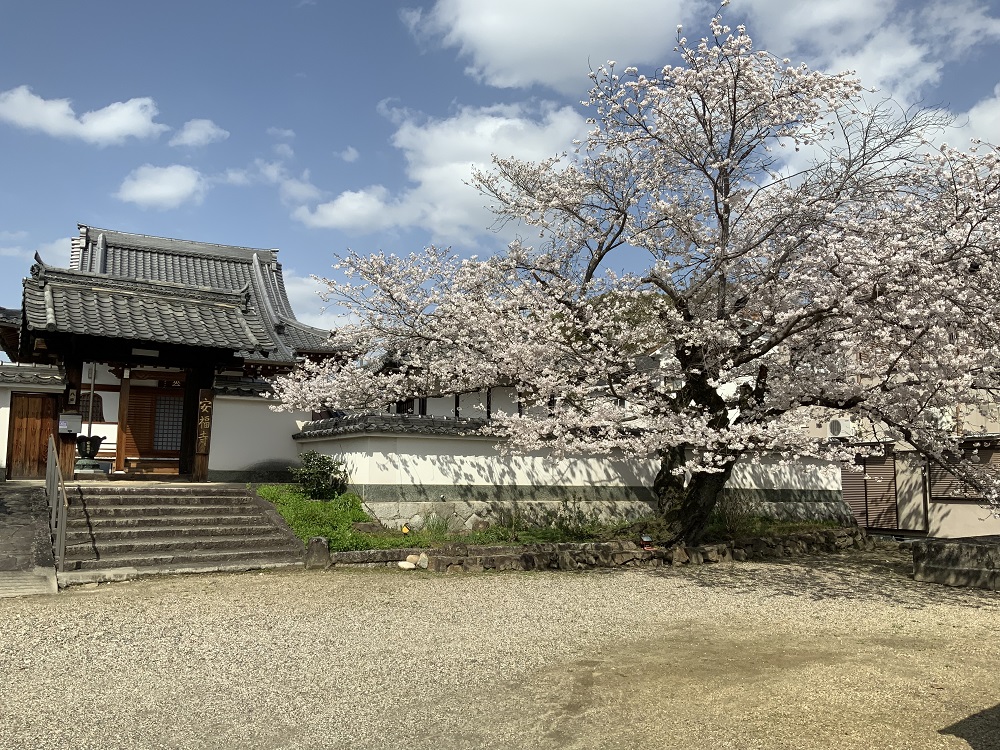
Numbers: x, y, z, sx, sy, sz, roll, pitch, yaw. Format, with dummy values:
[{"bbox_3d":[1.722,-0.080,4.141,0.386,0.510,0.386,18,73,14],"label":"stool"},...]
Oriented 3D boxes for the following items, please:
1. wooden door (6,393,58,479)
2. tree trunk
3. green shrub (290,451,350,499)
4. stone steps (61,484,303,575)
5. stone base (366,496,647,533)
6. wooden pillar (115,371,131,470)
[{"bbox_3d":[-8.812,1.152,15.823,0.798,1.632,0.120,4,-8,-28],"label":"wooden door"},{"bbox_3d":[3.626,2.277,15.700,1.350,1.850,1.050,2,-7,-10],"label":"tree trunk"},{"bbox_3d":[-3.385,1.876,15.800,1.000,0.900,0.920,4,-8,-28],"label":"green shrub"},{"bbox_3d":[-5.484,2.518,14.041,3.464,1.160,3.200,5,-8,-30],"label":"stone steps"},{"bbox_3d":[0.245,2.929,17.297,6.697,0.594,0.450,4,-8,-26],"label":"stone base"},{"bbox_3d":[-8.967,1.077,19.900,0.220,2.466,0.220,4,-8,-28],"label":"wooden pillar"}]

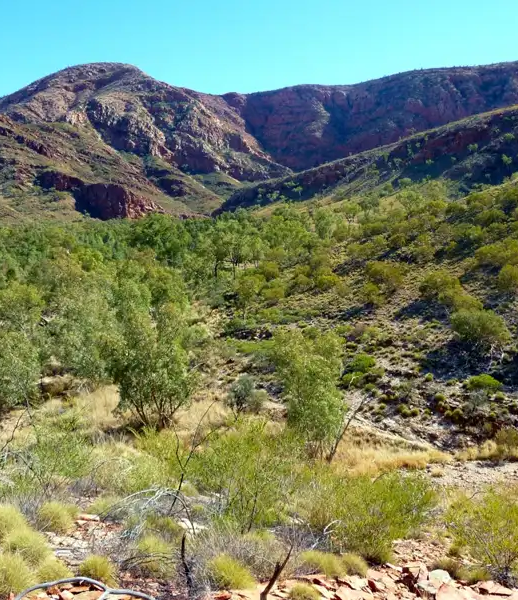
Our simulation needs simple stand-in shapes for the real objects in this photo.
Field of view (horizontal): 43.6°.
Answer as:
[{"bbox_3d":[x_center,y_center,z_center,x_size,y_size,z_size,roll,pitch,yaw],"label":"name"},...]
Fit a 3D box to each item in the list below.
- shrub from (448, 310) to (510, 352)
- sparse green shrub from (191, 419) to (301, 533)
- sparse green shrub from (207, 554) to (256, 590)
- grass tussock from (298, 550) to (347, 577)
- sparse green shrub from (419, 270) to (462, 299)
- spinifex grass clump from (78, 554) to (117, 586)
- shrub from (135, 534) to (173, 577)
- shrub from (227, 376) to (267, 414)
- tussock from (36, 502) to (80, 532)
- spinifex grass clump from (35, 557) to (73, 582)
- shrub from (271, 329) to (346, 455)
[{"bbox_3d":[15.403,2.295,45.000,4.312,3.029,3.880,0,7,0],"label":"shrub"},{"bbox_3d":[-0.158,2.224,8.200,1.352,1.300,1.284,0,8,0],"label":"sparse green shrub"},{"bbox_3d":[-0.255,2.527,6.000,0.432,0.300,0.410,0,8,0],"label":"sparse green shrub"},{"bbox_3d":[0.648,2.688,6.600,0.510,0.215,0.408,0,7,0],"label":"grass tussock"},{"bbox_3d":[16.829,-1.344,60.000,3.894,2.725,3.505,0,7,0],"label":"sparse green shrub"},{"bbox_3d":[-1.572,2.634,6.300,0.389,0.279,0.370,0,7,0],"label":"spinifex grass clump"},{"bbox_3d":[-1.017,2.497,6.300,0.359,0.386,0.341,0,8,0],"label":"shrub"},{"bbox_3d":[-0.688,4.819,33.000,2.040,2.035,1.836,0,7,0],"label":"shrub"},{"bbox_3d":[-2.410,2.576,7.700,0.485,0.343,0.461,0,8,0],"label":"tussock"},{"bbox_3d":[-2.054,2.707,6.500,0.382,0.219,0.363,0,7,0],"label":"spinifex grass clump"},{"bbox_3d":[1.951,3.645,25.500,2.916,5.076,2.624,0,7,0],"label":"shrub"}]

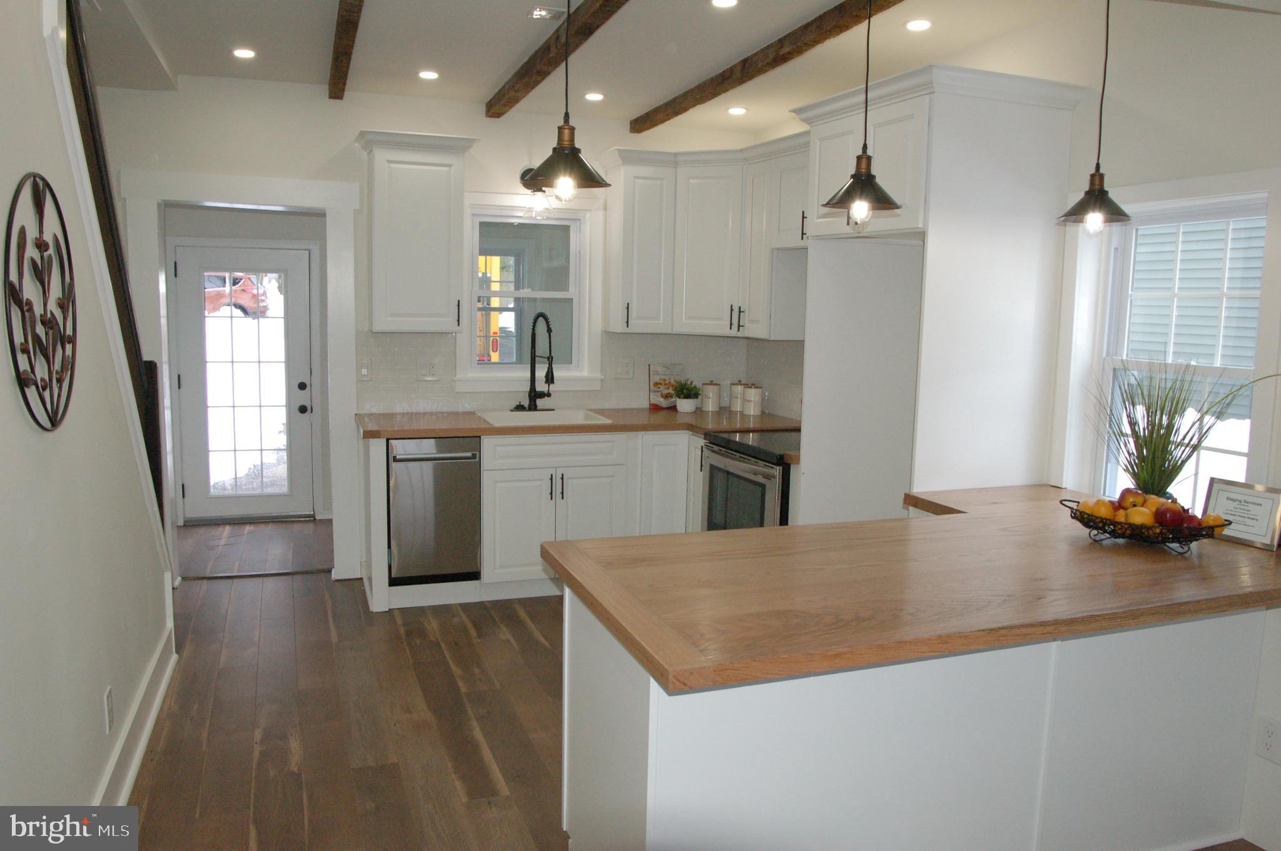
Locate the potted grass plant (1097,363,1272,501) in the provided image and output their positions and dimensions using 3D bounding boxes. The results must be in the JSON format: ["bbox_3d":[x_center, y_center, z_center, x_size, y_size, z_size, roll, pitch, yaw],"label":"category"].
[{"bbox_3d":[1.655,0.046,2.740,0.420,0.480,0.440,-1,8,-21],"label":"potted grass plant"}]

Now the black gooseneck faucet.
[{"bbox_3d":[-0.581,-0.349,4.985,0.240,0.570,0.220,-2,8,-20],"label":"black gooseneck faucet"}]

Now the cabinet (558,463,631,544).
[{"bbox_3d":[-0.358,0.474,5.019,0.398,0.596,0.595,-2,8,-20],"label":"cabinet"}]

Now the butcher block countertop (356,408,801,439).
[{"bbox_3d":[-0.290,-0.006,5.032,2.468,0.038,0.990,-1,8,-21],"label":"butcher block countertop"}]

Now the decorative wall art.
[{"bbox_3d":[-1.339,-0.274,1.998,0.035,0.584,0.606,-1,8,-21],"label":"decorative wall art"}]

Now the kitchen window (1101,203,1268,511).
[{"bbox_3d":[1.763,-0.221,2.936,0.110,1.020,0.590,-2,8,-20],"label":"kitchen window"}]

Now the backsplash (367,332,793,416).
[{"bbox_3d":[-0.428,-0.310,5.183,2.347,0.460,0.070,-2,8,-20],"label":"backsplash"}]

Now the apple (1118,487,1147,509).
[{"bbox_3d":[1.410,0.212,2.550,0.078,0.070,0.078,-2,8,-20],"label":"apple"}]

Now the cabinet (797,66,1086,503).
[{"bbox_3d":[1.077,-0.074,3.537,0.686,2.335,0.872,-2,8,-20],"label":"cabinet"}]

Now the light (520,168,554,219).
[{"bbox_3d":[-0.598,-1.356,5.131,0.167,0.308,0.247,-1,8,-21],"label":"light"}]

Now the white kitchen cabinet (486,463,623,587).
[{"bbox_3d":[-0.541,0.479,4.951,0.767,0.596,0.595,-2,8,-20],"label":"white kitchen cabinet"}]

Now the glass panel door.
[{"bbox_3d":[-2.888,-0.290,6.541,0.886,1.988,0.045,-1,8,-21],"label":"glass panel door"}]

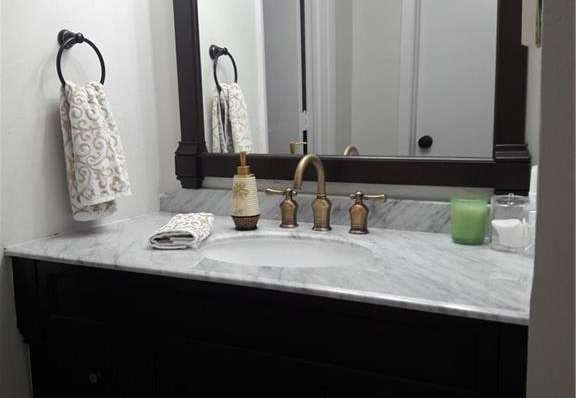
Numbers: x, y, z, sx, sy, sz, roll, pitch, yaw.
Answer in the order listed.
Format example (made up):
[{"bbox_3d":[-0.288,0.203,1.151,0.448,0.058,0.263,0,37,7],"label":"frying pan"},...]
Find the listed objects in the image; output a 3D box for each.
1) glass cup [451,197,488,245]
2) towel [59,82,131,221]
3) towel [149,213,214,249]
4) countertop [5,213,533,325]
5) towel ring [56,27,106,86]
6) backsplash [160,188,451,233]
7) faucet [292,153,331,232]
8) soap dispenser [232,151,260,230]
[{"bbox_3d":[0.440,0.051,1.506,0.086,0.096,0.086,3,10,27],"label":"glass cup"},{"bbox_3d":[-0.515,-0.128,1.625,0.110,0.350,0.215,3,10,27],"label":"towel"},{"bbox_3d":[-0.254,0.081,1.587,0.120,0.040,0.240,0,9,6],"label":"towel"},{"bbox_3d":[-0.010,0.120,1.496,1.210,0.020,0.575,3,10,27],"label":"countertop"},{"bbox_3d":[-0.546,-0.341,1.604,0.082,0.182,0.162,3,10,27],"label":"towel ring"},{"bbox_3d":[0.124,0.025,1.727,1.190,0.088,0.021,3,10,27],"label":"backsplash"},{"bbox_3d":[0.060,-0.011,1.589,0.053,0.207,0.188,3,10,27],"label":"faucet"},{"bbox_3d":[-0.113,-0.023,1.684,0.078,0.207,0.084,-2,9,-4],"label":"soap dispenser"}]

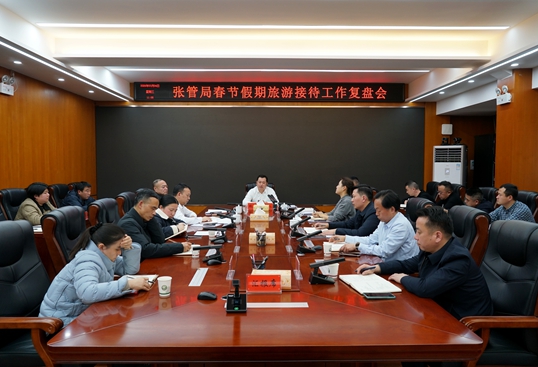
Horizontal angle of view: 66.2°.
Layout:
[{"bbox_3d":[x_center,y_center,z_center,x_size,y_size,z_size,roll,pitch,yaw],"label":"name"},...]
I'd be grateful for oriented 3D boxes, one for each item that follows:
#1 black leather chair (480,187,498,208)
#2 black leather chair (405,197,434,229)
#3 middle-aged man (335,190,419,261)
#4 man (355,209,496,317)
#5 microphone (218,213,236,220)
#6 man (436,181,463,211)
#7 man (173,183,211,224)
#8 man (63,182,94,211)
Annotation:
[{"bbox_3d":[2.794,0.616,5.822,0.720,1.110,0.670,0,3,-1],"label":"black leather chair"},{"bbox_3d":[1.233,0.701,4.176,0.720,1.110,0.670,0,3,-1],"label":"black leather chair"},{"bbox_3d":[0.931,0.674,3.430,0.820,1.240,0.600,0,3,-1],"label":"middle-aged man"},{"bbox_3d":[0.897,0.726,2.317,0.780,1.230,0.580,1,3,16],"label":"man"},{"bbox_3d":[-0.432,0.391,4.375,0.210,0.150,0.110,0,3,0],"label":"microphone"},{"bbox_3d":[2.338,0.572,5.502,0.800,1.210,0.550,0,3,0],"label":"man"},{"bbox_3d":[-0.922,0.609,4.483,0.780,1.230,0.540,0,3,0],"label":"man"},{"bbox_3d":[-2.452,0.556,5.443,0.800,1.210,0.560,1,3,17],"label":"man"}]

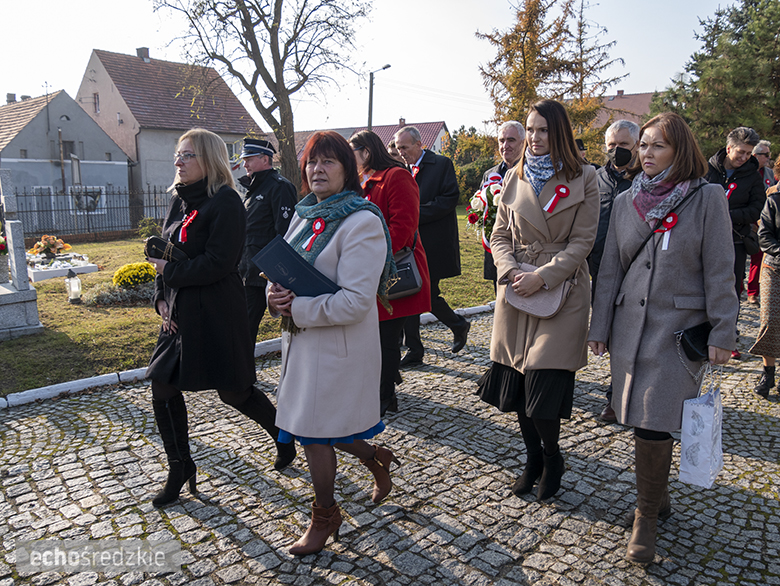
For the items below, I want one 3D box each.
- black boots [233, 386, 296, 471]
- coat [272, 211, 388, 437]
[{"bbox_3d":[-0.584,0.672,3.280,0.120,0.420,0.230,13,58,49],"label":"black boots"},{"bbox_3d":[-0.236,0.082,2.662,0.410,0.890,0.490,-10,15,-43],"label":"coat"}]

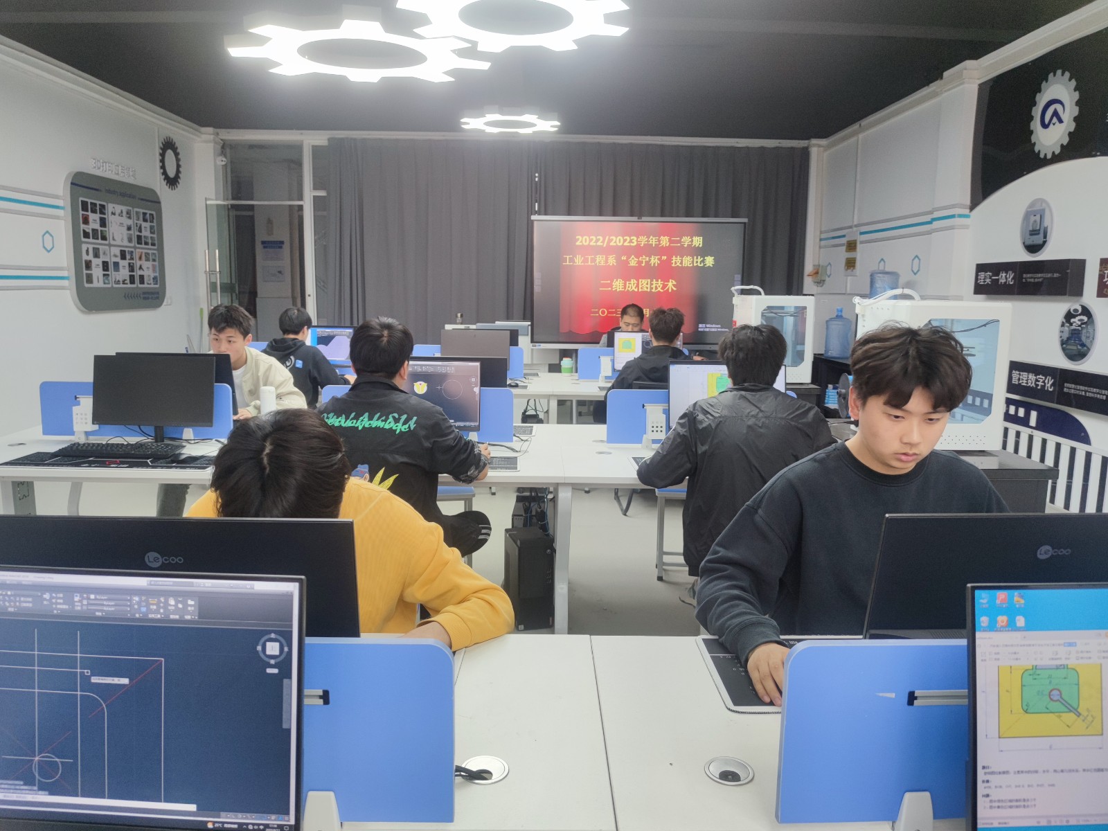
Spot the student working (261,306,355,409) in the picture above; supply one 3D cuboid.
[{"bbox_3d":[-1.684,-0.091,5.253,0.620,1.340,0.800,5,10,24],"label":"student working"}]

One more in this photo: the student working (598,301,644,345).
[{"bbox_3d":[0.613,-0.252,6.198,0.520,1.320,0.680,1,9,-1],"label":"student working"}]

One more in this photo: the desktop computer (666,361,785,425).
[{"bbox_3d":[0.754,-0.037,3.361,0.540,0.410,0.180,2,10,11],"label":"desktop computer"}]

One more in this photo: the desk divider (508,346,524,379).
[{"bbox_3d":[-0.636,-0.388,5.578,0.820,0.250,0.030,1,9,-1],"label":"desk divider"}]

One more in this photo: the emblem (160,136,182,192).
[{"bbox_3d":[-3.974,-2.624,7.999,0.040,0.548,0.548,0,9,-1],"label":"emblem"}]

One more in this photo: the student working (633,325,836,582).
[{"bbox_3d":[0.682,0.333,2.905,0.680,1.330,0.800,0,9,-1],"label":"student working"}]

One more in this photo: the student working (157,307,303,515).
[{"bbox_3d":[-1.560,0.092,3.907,0.580,1.330,0.720,5,10,21],"label":"student working"}]

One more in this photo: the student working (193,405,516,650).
[{"bbox_3d":[-0.447,0.574,1.631,0.700,1.250,0.760,0,9,-1],"label":"student working"}]

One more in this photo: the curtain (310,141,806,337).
[{"bbox_3d":[0.136,-1.547,8.768,5.377,3.032,0.180,0,9,-1],"label":"curtain"}]

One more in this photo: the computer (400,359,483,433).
[{"bbox_3d":[-0.582,-0.048,3.340,0.540,0.410,0.180,1,10,2],"label":"computer"}]

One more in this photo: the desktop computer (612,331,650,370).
[{"bbox_3d":[0.679,-0.401,5.474,0.490,0.375,0.180,1,9,-1],"label":"desktop computer"}]

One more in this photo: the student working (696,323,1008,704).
[{"bbox_3d":[0.616,0.486,1.647,0.600,1.350,0.700,0,10,-7],"label":"student working"}]

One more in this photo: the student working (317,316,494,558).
[{"bbox_3d":[-0.491,0.319,2.655,0.550,1.330,0.730,2,10,8],"label":"student working"}]

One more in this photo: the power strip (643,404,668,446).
[{"bbox_3d":[0.431,0.037,3.279,0.105,0.175,0.045,1,9,-1],"label":"power strip"}]

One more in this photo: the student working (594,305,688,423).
[{"bbox_3d":[0.647,-0.072,5.291,0.660,1.340,0.800,0,9,-1],"label":"student working"}]

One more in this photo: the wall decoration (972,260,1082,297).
[{"bbox_3d":[3.183,-0.930,5.238,0.040,0.236,1.198,0,9,-1],"label":"wall decoration"}]

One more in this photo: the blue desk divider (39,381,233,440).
[{"bbox_3d":[-1.784,-0.022,3.291,0.820,0.245,0.030,1,9,-1],"label":"blue desk divider"}]

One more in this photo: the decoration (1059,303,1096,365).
[{"bbox_3d":[3.409,-0.532,5.026,0.030,0.400,0.380,1,9,-1],"label":"decoration"}]

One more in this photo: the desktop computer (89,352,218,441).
[{"bbox_3d":[-1.661,-0.059,3.192,0.480,0.370,0.180,1,9,-2],"label":"desktop computer"}]

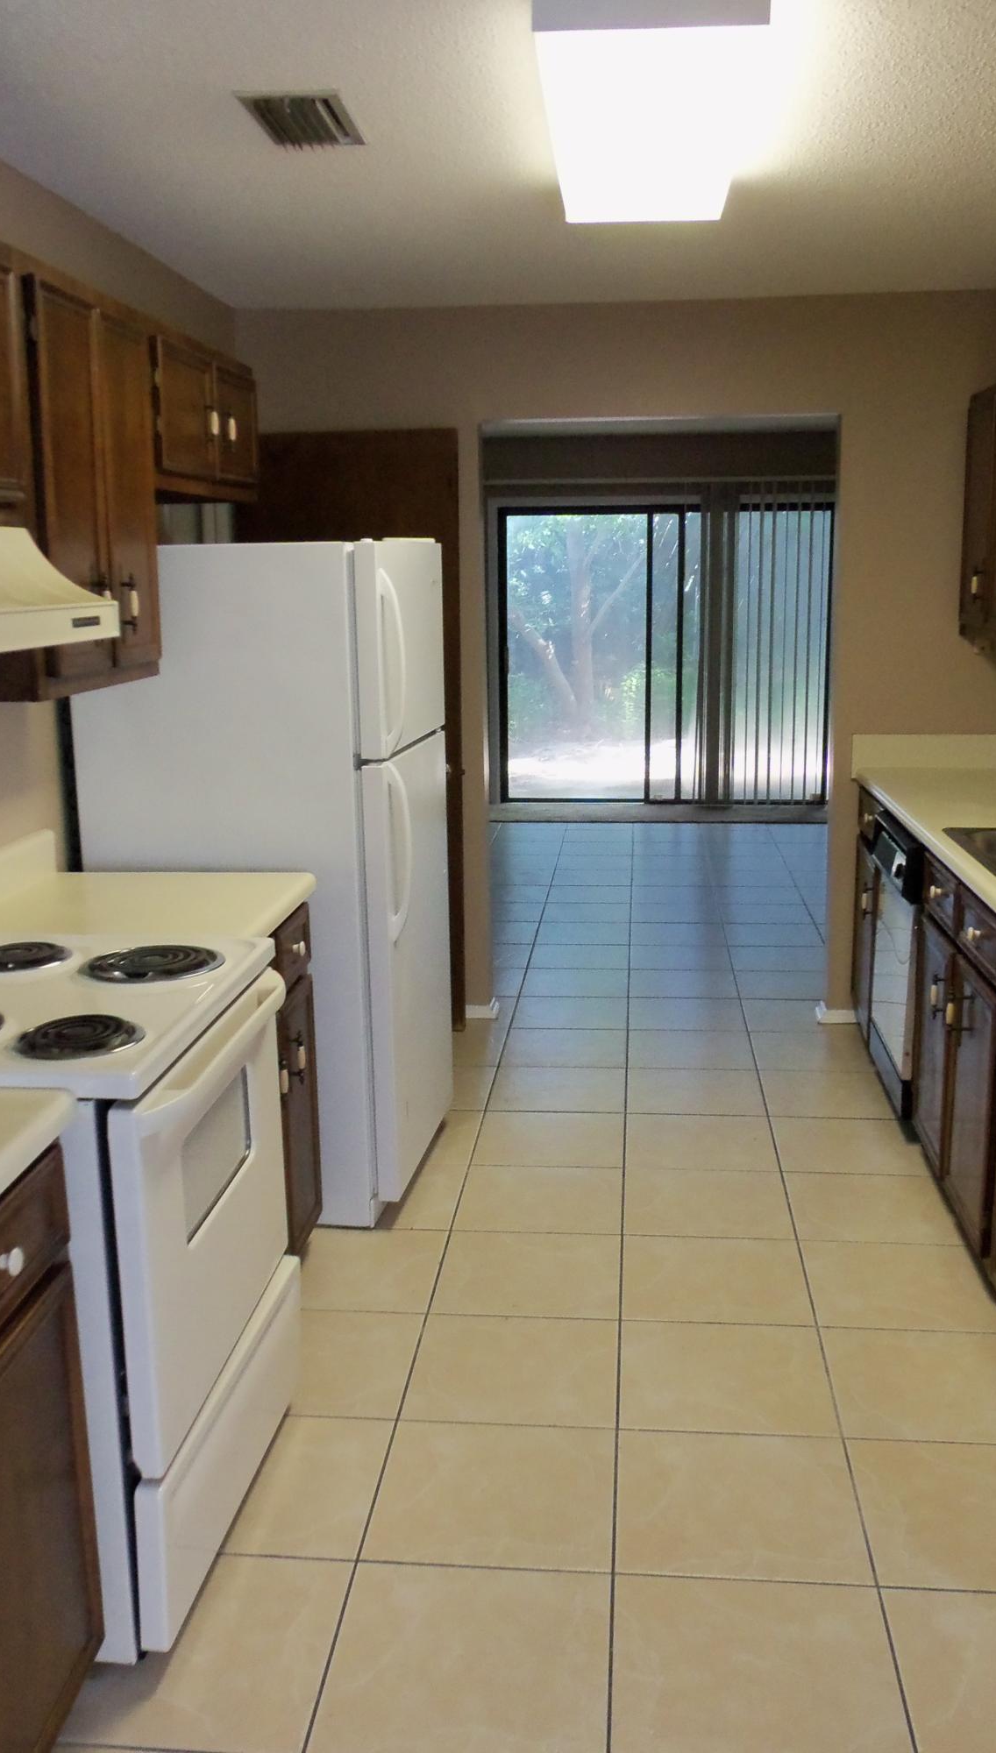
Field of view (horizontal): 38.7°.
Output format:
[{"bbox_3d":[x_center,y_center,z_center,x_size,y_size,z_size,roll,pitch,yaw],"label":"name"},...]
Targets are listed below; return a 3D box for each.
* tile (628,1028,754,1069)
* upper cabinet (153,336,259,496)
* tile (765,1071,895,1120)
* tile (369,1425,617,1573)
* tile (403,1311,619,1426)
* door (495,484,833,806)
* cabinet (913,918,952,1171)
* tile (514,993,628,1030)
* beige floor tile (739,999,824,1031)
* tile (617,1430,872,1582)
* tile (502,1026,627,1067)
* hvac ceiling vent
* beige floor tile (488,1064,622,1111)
[{"bbox_3d":[0.641,0.587,4.738,0.414,0.012,0.396,0,12,6],"label":"tile"},{"bbox_3d":[-0.859,-1.126,3.552,0.298,0.348,0.870,0,12,6],"label":"upper cabinet"},{"bbox_3d":[1.024,0.676,4.364,0.410,0.012,0.397,0,12,6],"label":"tile"},{"bbox_3d":[-0.003,1.077,2.477,0.412,0.012,0.393,0,12,6],"label":"tile"},{"bbox_3d":[0.036,0.992,2.853,0.414,0.012,0.396,0,12,6],"label":"tile"},{"bbox_3d":[1.106,-1.508,9.482,2.213,2.105,0.120,0,12,6],"label":"door"},{"bbox_3d":[1.370,0.433,3.566,0.553,0.603,0.395,0,12,6],"label":"cabinet"},{"bbox_3d":[0.269,0.505,5.184,0.412,0.012,0.393,0,12,6],"label":"tile"},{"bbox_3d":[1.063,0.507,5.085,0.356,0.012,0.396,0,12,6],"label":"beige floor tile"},{"bbox_3d":[0.411,1.079,2.436,0.412,0.012,0.393,0,12,6],"label":"tile"},{"bbox_3d":[0.229,0.585,4.779,0.414,0.012,0.396,0,12,6],"label":"tile"},{"bbox_3d":[-0.375,-1.446,2.734,0.185,0.020,0.335,0,12,6],"label":"hvac ceiling vent"},{"bbox_3d":[0.192,0.673,4.447,0.420,0.012,0.397,0,12,6],"label":"beige floor tile"}]

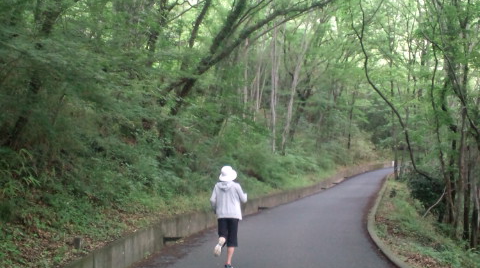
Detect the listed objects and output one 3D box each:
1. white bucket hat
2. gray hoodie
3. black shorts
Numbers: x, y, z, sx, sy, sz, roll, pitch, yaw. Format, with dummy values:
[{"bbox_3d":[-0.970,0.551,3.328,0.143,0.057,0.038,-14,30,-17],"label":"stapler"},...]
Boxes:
[{"bbox_3d":[-0.175,0.576,7.550,0.270,0.210,0.290,0,-4,0],"label":"white bucket hat"},{"bbox_3d":[-0.163,0.970,7.550,0.510,0.570,0.360,-1,-4,10],"label":"gray hoodie"},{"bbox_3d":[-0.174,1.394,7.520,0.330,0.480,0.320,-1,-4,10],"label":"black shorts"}]

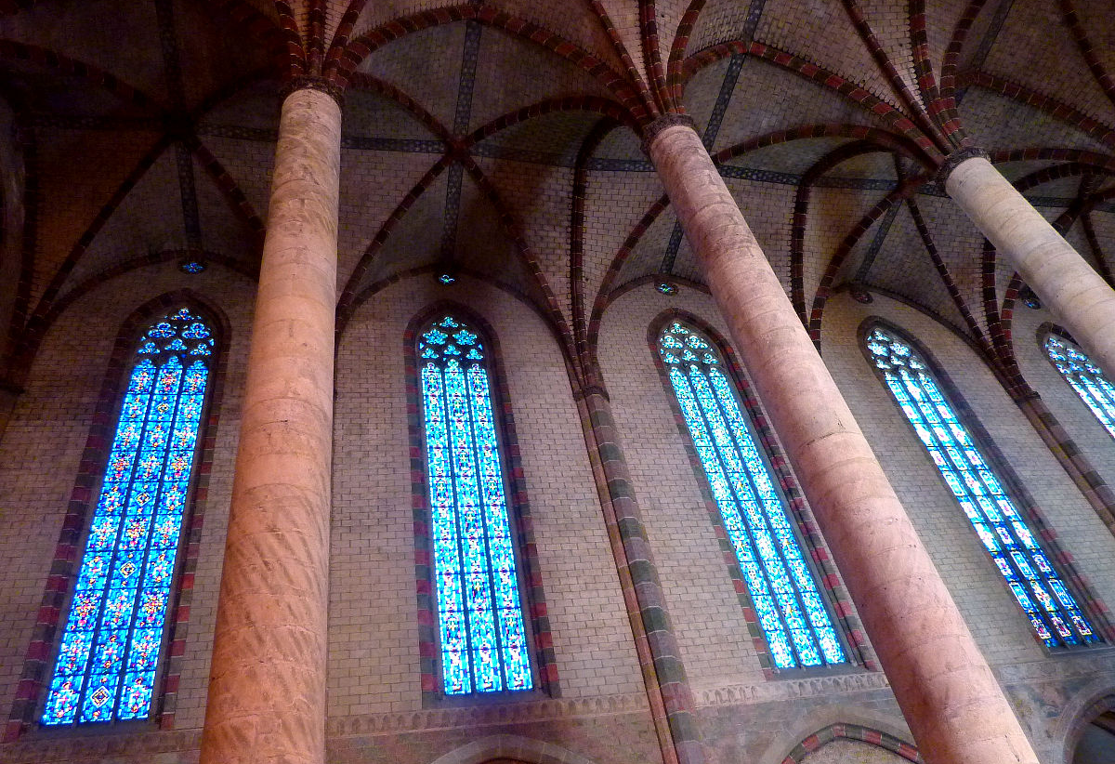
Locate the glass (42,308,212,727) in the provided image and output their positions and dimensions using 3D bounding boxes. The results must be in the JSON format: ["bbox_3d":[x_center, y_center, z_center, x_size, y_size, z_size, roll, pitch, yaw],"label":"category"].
[{"bbox_3d":[-12.121,2.660,23.893,2.400,14.850,0.350,1,-44,-15],"label":"glass"}]

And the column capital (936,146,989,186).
[{"bbox_3d":[12.387,-6.334,24.549,1.660,0.470,1.660,1,-44,-15],"label":"column capital"}]

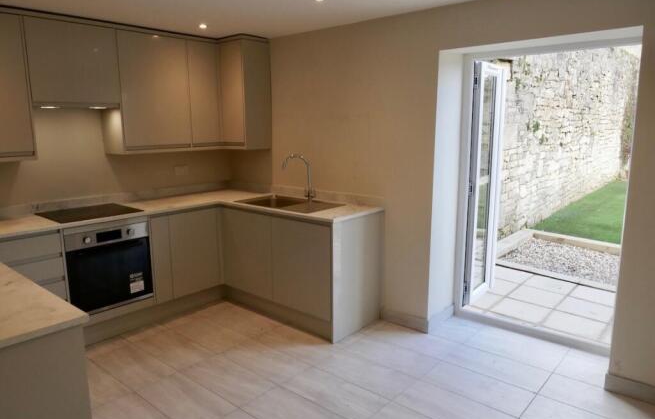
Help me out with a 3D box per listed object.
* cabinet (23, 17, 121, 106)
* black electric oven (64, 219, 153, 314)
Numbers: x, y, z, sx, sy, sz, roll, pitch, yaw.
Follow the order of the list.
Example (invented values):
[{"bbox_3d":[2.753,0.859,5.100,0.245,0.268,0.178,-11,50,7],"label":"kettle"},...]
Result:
[{"bbox_3d":[-1.913,-1.050,3.360,0.334,0.583,0.608,8,12,40],"label":"cabinet"},{"bbox_3d":[-1.735,0.392,3.429,0.565,0.595,0.595,8,13,41],"label":"black electric oven"}]

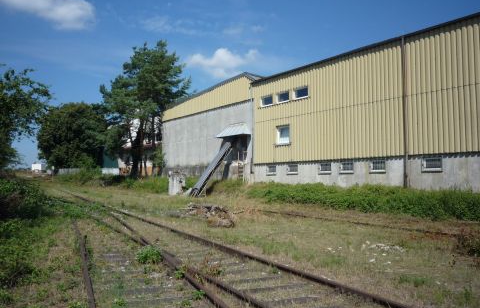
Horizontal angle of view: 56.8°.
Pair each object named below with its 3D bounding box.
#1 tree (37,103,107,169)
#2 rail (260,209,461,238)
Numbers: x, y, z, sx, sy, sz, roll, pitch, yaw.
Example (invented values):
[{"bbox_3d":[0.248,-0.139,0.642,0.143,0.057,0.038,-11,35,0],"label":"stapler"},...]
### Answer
[{"bbox_3d":[-22.030,-1.960,58.000,9.400,9.600,8.800,1,-3,-21],"label":"tree"},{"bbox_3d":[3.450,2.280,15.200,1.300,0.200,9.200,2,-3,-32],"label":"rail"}]

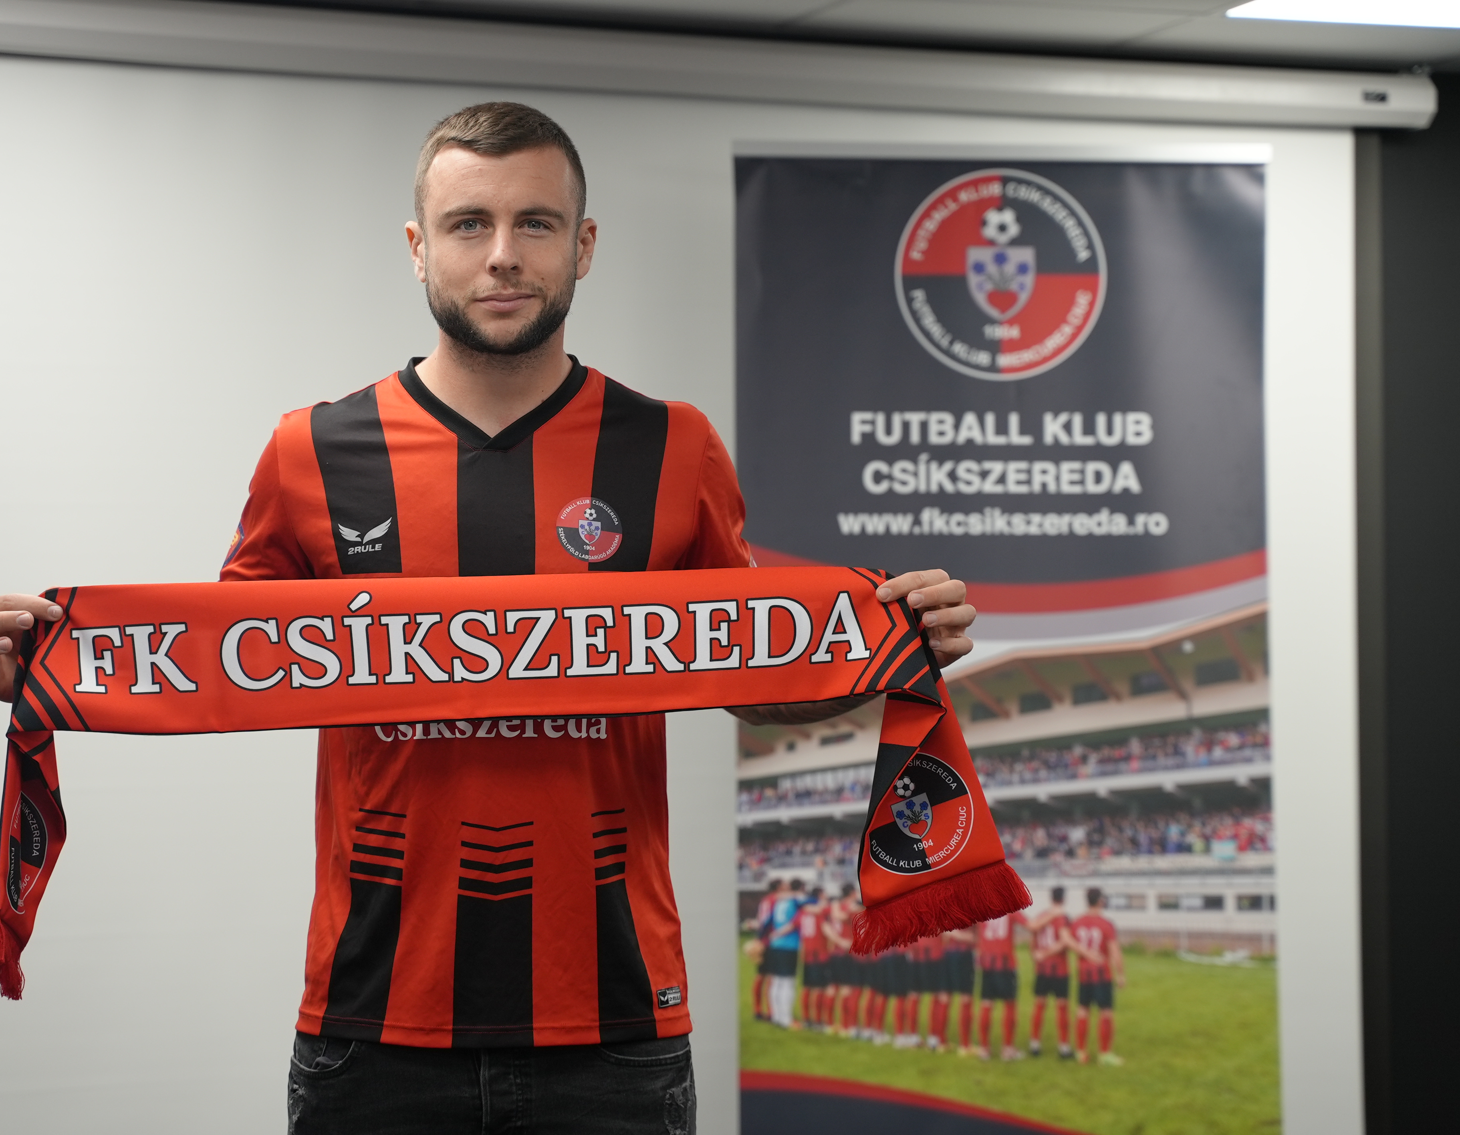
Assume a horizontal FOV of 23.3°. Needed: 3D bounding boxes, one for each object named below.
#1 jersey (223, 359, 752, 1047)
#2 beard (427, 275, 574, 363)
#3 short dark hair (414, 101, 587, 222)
[{"bbox_3d":[-0.238,0.133,3.480,0.530,0.680,0.300,0,-2,-4],"label":"jersey"},{"bbox_3d":[-0.222,-0.242,3.430,0.142,0.088,0.100,0,-2,-4],"label":"beard"},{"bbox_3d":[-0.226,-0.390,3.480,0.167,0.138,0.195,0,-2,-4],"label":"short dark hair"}]

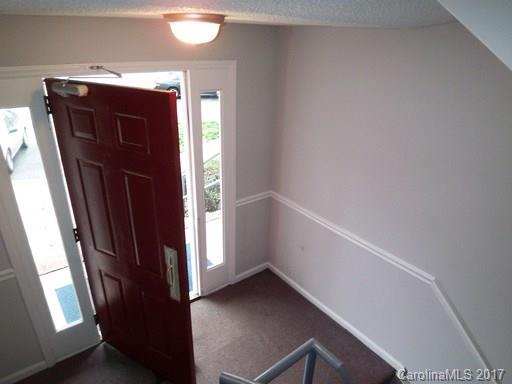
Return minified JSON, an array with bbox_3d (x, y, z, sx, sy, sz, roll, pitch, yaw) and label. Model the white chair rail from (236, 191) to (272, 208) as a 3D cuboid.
[{"bbox_3d":[-0.007,0.070,3.241,0.422,0.062,0.028,-15,29,-34],"label":"white chair rail"}]

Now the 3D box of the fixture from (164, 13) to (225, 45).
[{"bbox_3d":[-0.339,-0.912,1.913,0.330,0.146,0.330,1,24,-1],"label":"fixture"}]

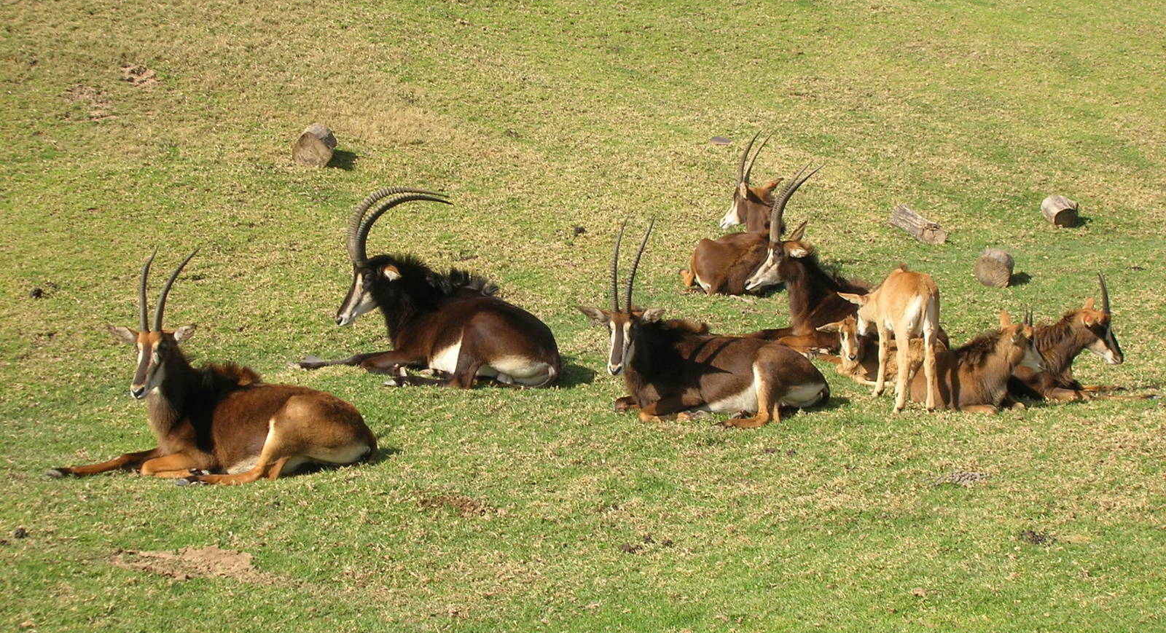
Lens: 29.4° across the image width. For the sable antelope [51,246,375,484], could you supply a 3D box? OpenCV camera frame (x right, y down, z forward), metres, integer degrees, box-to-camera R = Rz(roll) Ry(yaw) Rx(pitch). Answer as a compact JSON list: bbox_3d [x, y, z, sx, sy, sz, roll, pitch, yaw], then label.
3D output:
[{"bbox_3d":[-1.986,0.243,11.903,1.620,1.120,0.620,-4,11,-22],"label":"sable antelope"}]

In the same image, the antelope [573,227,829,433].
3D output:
[{"bbox_3d":[0.753,0.031,13.750,1.420,1.200,0.720,-2,9,-11],"label":"antelope"}]

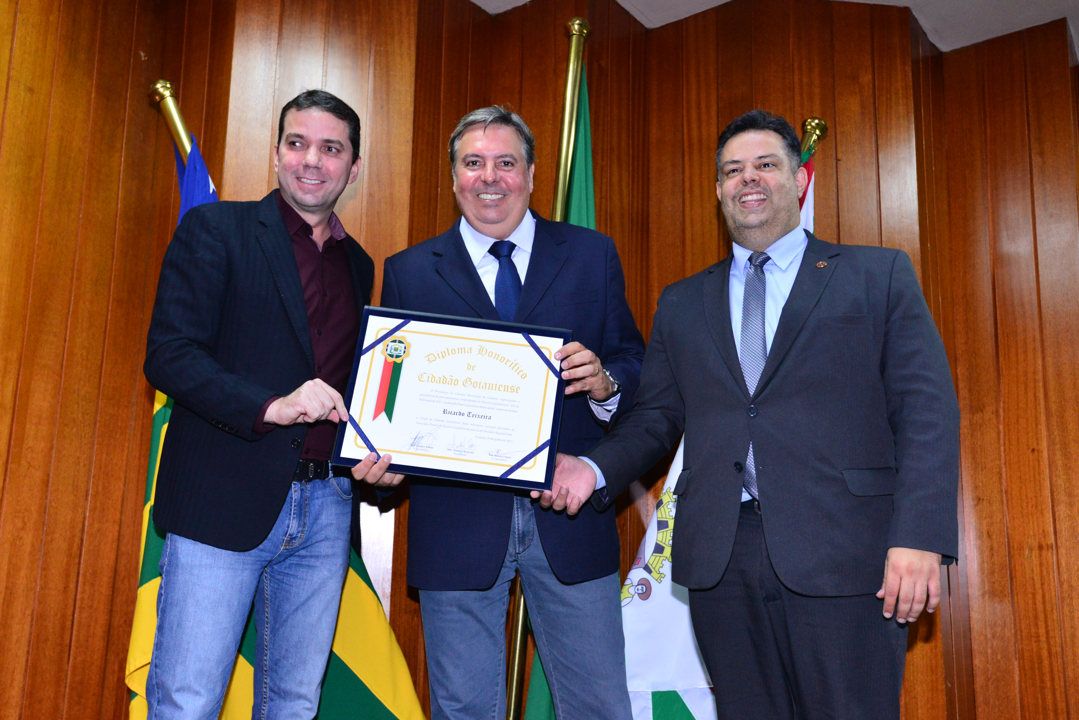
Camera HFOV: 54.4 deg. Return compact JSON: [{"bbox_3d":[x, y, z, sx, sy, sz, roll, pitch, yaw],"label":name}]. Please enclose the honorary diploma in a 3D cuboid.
[{"bbox_3d":[-0.167,0.074,2.058,0.428,0.327,0.020,7,-19,3],"label":"honorary diploma"}]

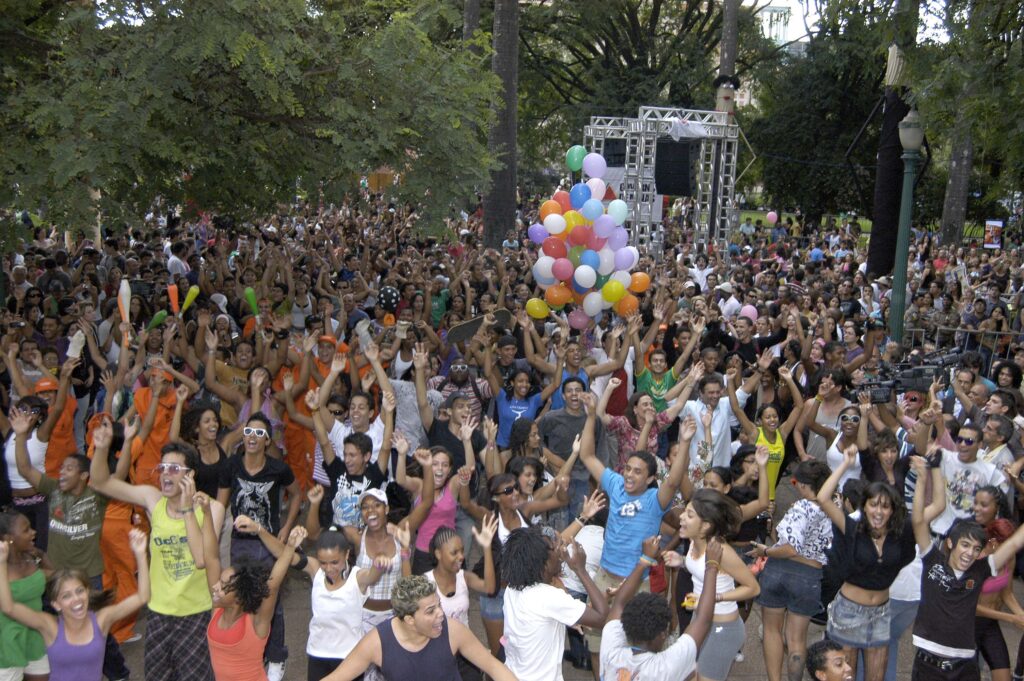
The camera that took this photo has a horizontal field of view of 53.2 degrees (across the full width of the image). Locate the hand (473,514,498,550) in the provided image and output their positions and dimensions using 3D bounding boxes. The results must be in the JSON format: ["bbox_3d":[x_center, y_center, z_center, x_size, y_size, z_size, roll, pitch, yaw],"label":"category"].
[{"bbox_3d":[-0.118,0.868,4.650,0.120,0.165,0.070,8,10,0],"label":"hand"}]

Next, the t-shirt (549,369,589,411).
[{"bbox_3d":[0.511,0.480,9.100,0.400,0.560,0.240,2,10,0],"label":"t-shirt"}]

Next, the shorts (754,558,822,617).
[{"bbox_3d":[1.532,1.364,5.650,0.360,0.300,0.260,1,6,-12],"label":"shorts"}]

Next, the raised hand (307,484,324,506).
[{"bbox_3d":[-1.037,0.818,5.400,0.090,0.115,0.085,1,10,-6],"label":"raised hand"}]

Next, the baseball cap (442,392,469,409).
[{"bbox_3d":[-0.398,0.429,7.200,0.175,0.125,0.240,-6,11,-26],"label":"baseball cap"}]

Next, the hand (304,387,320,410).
[{"bbox_3d":[-1.150,0.334,5.900,0.095,0.135,0.080,-7,11,-6],"label":"hand"}]

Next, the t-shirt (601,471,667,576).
[{"bbox_3d":[0.695,1.041,5.850,0.400,0.610,0.260,10,10,14],"label":"t-shirt"}]

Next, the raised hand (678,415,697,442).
[{"bbox_3d":[0.892,0.447,5.200,0.095,0.150,0.075,7,11,11],"label":"raised hand"}]

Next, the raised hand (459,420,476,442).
[{"bbox_3d":[-0.261,0.528,6.000,0.100,0.150,0.060,9,10,0],"label":"raised hand"}]

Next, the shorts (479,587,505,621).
[{"bbox_3d":[-0.031,1.450,5.750,0.350,0.280,0.260,-2,11,-22],"label":"shorts"}]

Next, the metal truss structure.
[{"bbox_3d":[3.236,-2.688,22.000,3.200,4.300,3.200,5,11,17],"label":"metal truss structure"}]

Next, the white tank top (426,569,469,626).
[{"bbox_3d":[-0.312,1.345,4.950,0.360,0.540,0.240,-1,11,-14],"label":"white tank top"}]

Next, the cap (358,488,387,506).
[{"bbox_3d":[-0.731,0.834,5.400,0.170,0.130,0.240,-4,6,3],"label":"cap"}]

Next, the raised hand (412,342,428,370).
[{"bbox_3d":[-0.563,0.099,6.300,0.100,0.175,0.060,-2,10,-6],"label":"raised hand"}]

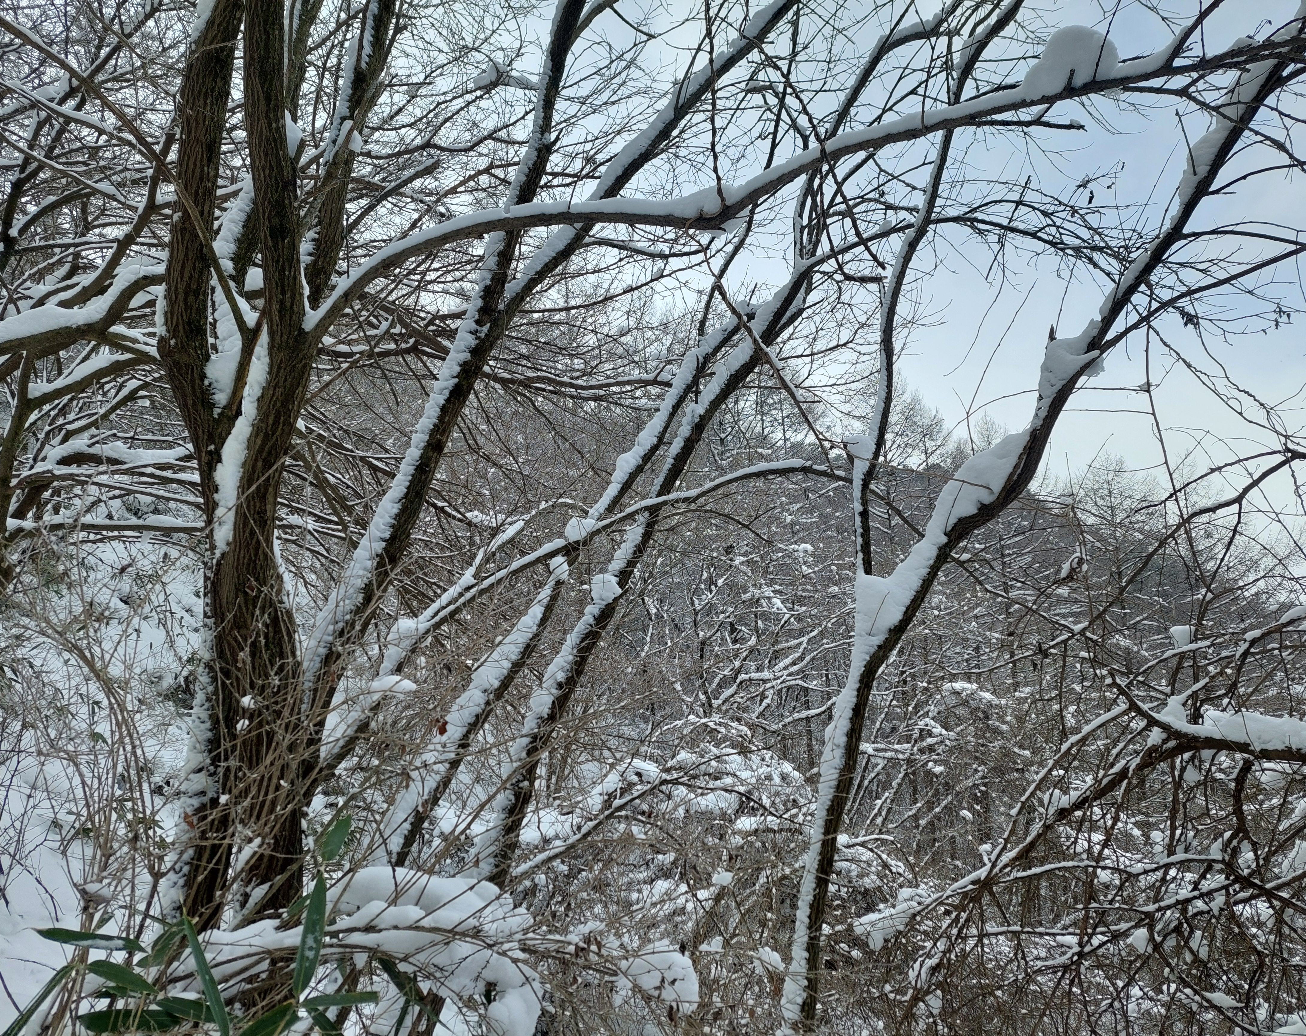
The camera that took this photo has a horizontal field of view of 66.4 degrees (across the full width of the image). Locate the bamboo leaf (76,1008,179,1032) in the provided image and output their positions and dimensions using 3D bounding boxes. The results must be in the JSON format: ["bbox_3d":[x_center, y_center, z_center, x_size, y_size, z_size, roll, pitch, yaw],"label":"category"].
[{"bbox_3d":[-0.905,0.865,1.720,0.182,0.038,0.035,0,-14,6],"label":"bamboo leaf"}]

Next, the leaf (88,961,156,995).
[{"bbox_3d":[-0.930,0.807,1.750,0.148,0.035,0.035,17,-12,20],"label":"leaf"}]

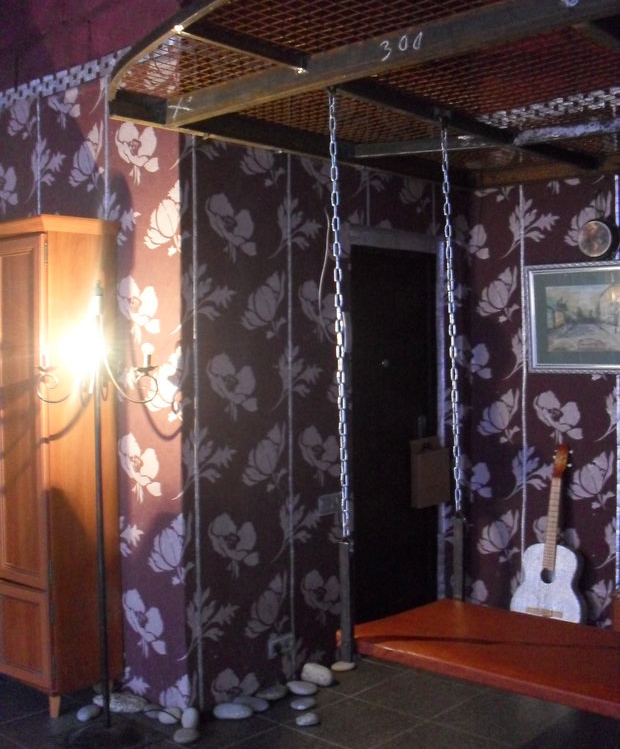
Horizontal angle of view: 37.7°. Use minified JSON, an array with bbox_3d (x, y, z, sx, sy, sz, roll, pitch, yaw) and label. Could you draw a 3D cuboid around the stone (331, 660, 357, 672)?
[{"bbox_3d":[0.151,1.305,4.058,0.110,0.035,0.071,-1,1,-6],"label":"stone"}]

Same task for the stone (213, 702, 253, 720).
[{"bbox_3d":[-0.300,1.315,3.547,0.154,0.048,0.105,0,1,0],"label":"stone"}]

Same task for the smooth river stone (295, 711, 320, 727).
[{"bbox_3d":[-0.007,1.347,3.540,0.101,0.037,0.065,-2,2,-36],"label":"smooth river stone"}]

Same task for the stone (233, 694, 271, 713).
[{"bbox_3d":[-0.240,1.340,3.687,0.160,0.045,0.091,0,2,27],"label":"stone"}]

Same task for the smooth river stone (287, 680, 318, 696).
[{"bbox_3d":[-0.031,1.307,3.784,0.131,0.048,0.089,0,2,18],"label":"smooth river stone"}]

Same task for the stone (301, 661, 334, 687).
[{"bbox_3d":[0.029,1.283,3.877,0.144,0.089,0.098,1,2,37],"label":"stone"}]

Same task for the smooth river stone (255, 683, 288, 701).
[{"bbox_3d":[-0.162,1.335,3.810,0.157,0.048,0.090,-2,2,-42],"label":"smooth river stone"}]

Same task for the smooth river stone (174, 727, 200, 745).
[{"bbox_3d":[-0.450,1.322,3.320,0.094,0.047,0.071,-1,1,-6],"label":"smooth river stone"}]

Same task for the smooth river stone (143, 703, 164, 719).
[{"bbox_3d":[-0.619,1.347,3.625,0.071,0.042,0.123,-2,2,-43],"label":"smooth river stone"}]

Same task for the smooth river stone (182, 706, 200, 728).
[{"bbox_3d":[-0.463,1.334,3.519,0.066,0.072,0.092,-1,2,-12],"label":"smooth river stone"}]

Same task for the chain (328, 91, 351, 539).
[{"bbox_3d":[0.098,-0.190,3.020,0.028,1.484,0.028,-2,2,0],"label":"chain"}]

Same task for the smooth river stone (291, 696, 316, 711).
[{"bbox_3d":[-0.027,1.342,3.692,0.110,0.038,0.069,-1,2,-31],"label":"smooth river stone"}]

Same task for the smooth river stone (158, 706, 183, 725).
[{"bbox_3d":[-0.550,1.344,3.570,0.090,0.050,0.110,0,2,2],"label":"smooth river stone"}]

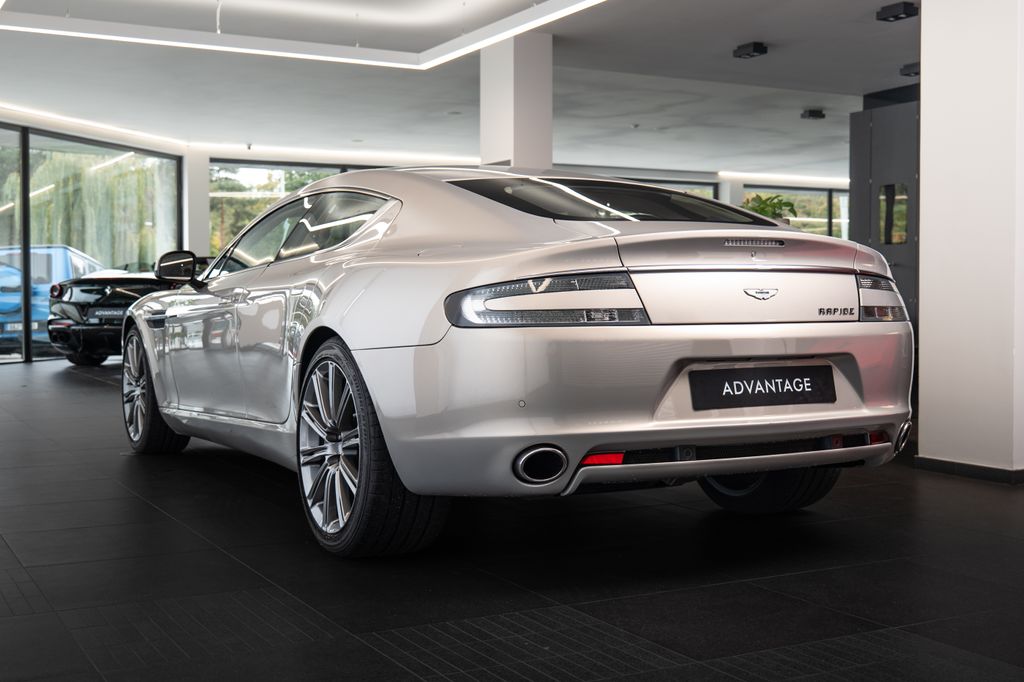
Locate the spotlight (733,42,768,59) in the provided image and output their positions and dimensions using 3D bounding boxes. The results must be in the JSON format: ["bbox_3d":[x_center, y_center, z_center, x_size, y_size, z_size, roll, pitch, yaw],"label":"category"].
[{"bbox_3d":[2.568,-3.115,12.500,0.190,0.125,0.320,-1,2,-30],"label":"spotlight"}]

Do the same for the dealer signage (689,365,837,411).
[{"bbox_3d":[0.716,0.131,3.275,0.520,0.110,0.020,-1,-10,-29],"label":"dealer signage"}]

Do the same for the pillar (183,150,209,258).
[{"bbox_3d":[-5.066,-1.431,18.817,0.370,3.330,0.370,-1,2,-28],"label":"pillar"}]

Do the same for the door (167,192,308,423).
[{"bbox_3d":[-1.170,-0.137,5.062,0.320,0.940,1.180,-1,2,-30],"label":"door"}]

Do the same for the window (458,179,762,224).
[{"bbox_3d":[0.332,-0.491,3.967,1.040,0.090,0.700,-1,19,-30],"label":"window"}]

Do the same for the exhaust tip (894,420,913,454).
[{"bbox_3d":[1.252,0.309,3.762,0.150,0.100,0.120,-1,2,-30],"label":"exhaust tip"}]

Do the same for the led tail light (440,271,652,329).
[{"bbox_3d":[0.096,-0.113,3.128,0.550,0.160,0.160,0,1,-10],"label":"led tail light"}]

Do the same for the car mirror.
[{"bbox_3d":[-1.519,-0.329,5.249,0.205,0.155,0.150,-1,2,-30],"label":"car mirror"}]

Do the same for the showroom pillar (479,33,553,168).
[{"bbox_3d":[0.032,-1.020,9.928,0.375,3.040,0.600,-1,2,-28],"label":"showroom pillar"}]

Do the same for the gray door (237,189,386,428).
[{"bbox_3d":[-0.741,-0.144,4.260,0.330,0.880,0.920,-1,2,-29],"label":"gray door"}]

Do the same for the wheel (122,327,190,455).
[{"bbox_3d":[-1.943,0.254,6.368,0.250,0.704,0.704,-1,2,-29],"label":"wheel"}]

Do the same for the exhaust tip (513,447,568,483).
[{"bbox_3d":[0.069,0.327,3.069,0.130,0.105,0.100,-1,2,-19],"label":"exhaust tip"}]

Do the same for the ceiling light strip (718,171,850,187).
[{"bbox_3d":[5.406,-3.197,22.950,3.160,0.130,0.120,-1,2,-24],"label":"ceiling light strip"}]

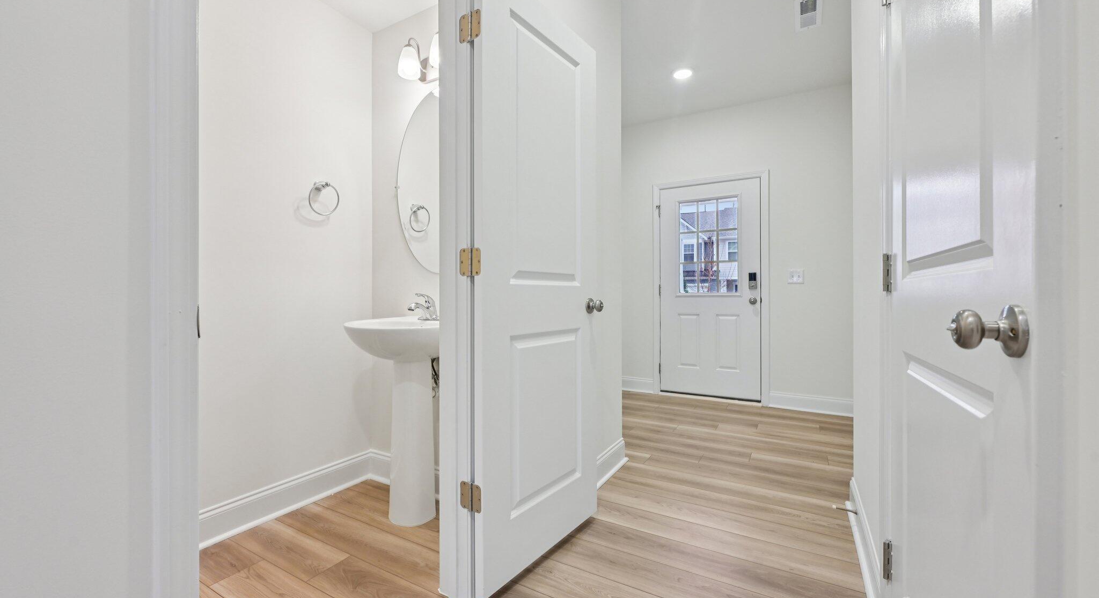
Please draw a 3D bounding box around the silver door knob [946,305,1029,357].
[{"bbox_3d":[0.536,0.039,0.532,0.066,0.065,0.065,0,1,29],"label":"silver door knob"}]

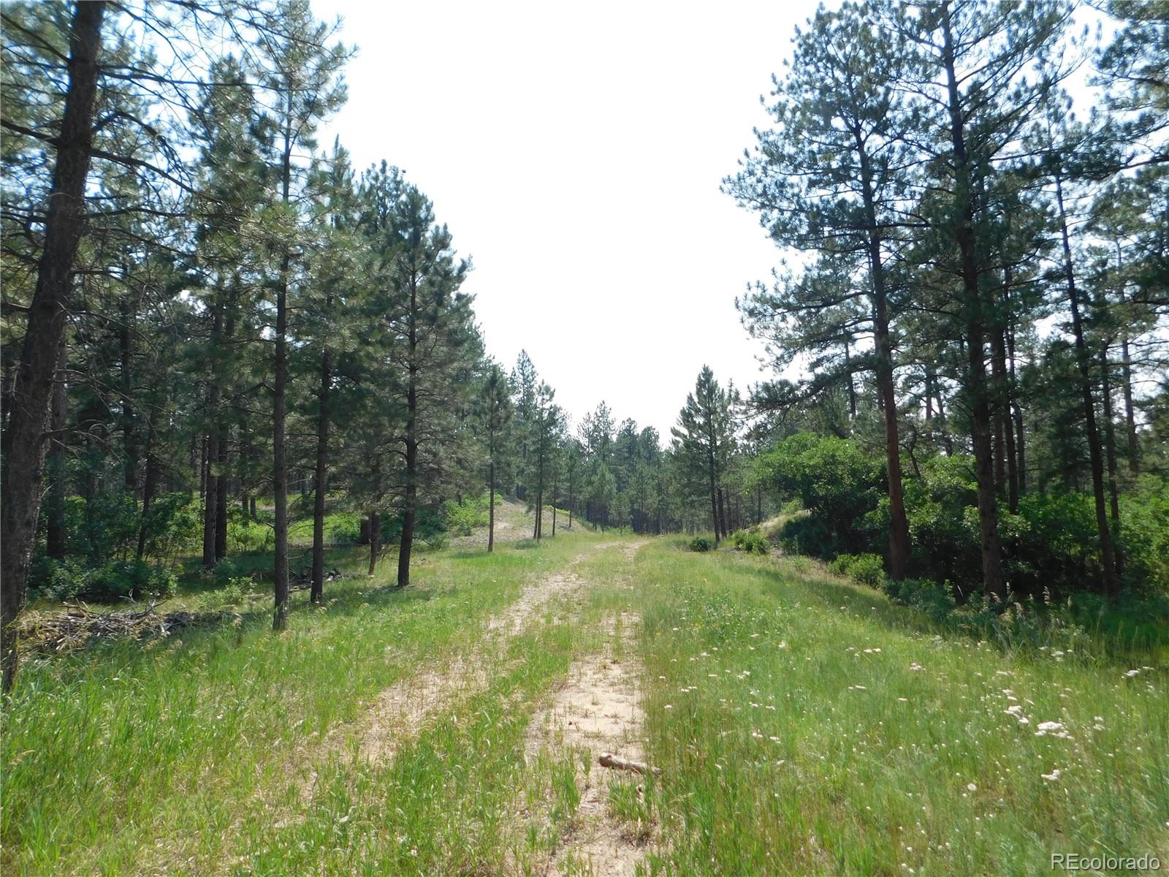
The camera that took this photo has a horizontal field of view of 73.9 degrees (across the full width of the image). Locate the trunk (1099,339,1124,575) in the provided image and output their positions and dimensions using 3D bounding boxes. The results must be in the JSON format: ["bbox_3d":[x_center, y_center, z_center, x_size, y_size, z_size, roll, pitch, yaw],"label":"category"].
[{"bbox_3d":[12.966,0.446,19.118,0.300,5.885,0.260,-1,-6,0],"label":"trunk"}]

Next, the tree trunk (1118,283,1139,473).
[{"bbox_3d":[20.695,-2.263,29.538,0.341,7.359,0.341,-4,-9,35],"label":"tree trunk"}]

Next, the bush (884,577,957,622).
[{"bbox_3d":[5.779,2.751,13.338,1.250,0.710,1.000,-1,-6,0],"label":"bush"}]

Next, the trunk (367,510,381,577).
[{"bbox_3d":[-5.780,2.876,21.307,0.190,1.764,0.190,4,-8,-15],"label":"trunk"}]

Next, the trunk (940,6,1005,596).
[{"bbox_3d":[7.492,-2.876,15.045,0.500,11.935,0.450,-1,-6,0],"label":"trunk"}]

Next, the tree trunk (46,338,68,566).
[{"bbox_3d":[-13.089,0.309,19.298,0.420,5.513,0.400,-1,-6,0],"label":"tree trunk"}]

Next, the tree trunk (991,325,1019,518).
[{"bbox_3d":[13.159,-0.635,24.284,0.325,6.181,0.325,-5,-8,28],"label":"tree trunk"}]

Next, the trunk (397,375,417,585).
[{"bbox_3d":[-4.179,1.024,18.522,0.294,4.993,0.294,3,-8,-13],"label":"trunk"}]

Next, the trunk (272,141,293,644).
[{"bbox_3d":[-4.428,-0.997,11.405,0.260,7.508,0.230,-1,-6,0],"label":"trunk"}]

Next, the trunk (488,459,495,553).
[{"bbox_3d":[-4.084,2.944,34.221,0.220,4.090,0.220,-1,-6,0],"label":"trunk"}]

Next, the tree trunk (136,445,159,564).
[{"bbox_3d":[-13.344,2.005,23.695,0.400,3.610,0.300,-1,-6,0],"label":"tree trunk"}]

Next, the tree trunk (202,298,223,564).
[{"bbox_3d":[-11.581,-0.255,24.235,0.367,8.633,0.367,2,-8,-26],"label":"tree trunk"}]

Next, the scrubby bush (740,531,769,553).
[{"bbox_3d":[7.138,4.362,32.551,1.250,0.949,1.150,-1,-6,0],"label":"scrubby bush"}]

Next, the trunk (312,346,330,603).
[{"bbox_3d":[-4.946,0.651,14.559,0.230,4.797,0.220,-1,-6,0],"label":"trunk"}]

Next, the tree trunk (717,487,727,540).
[{"bbox_3d":[7.261,3.931,40.834,0.313,2.828,0.313,-5,-7,10],"label":"tree trunk"}]

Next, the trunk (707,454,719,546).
[{"bbox_3d":[6.343,2.971,37.933,0.246,4.503,0.246,-4,-7,9],"label":"trunk"}]

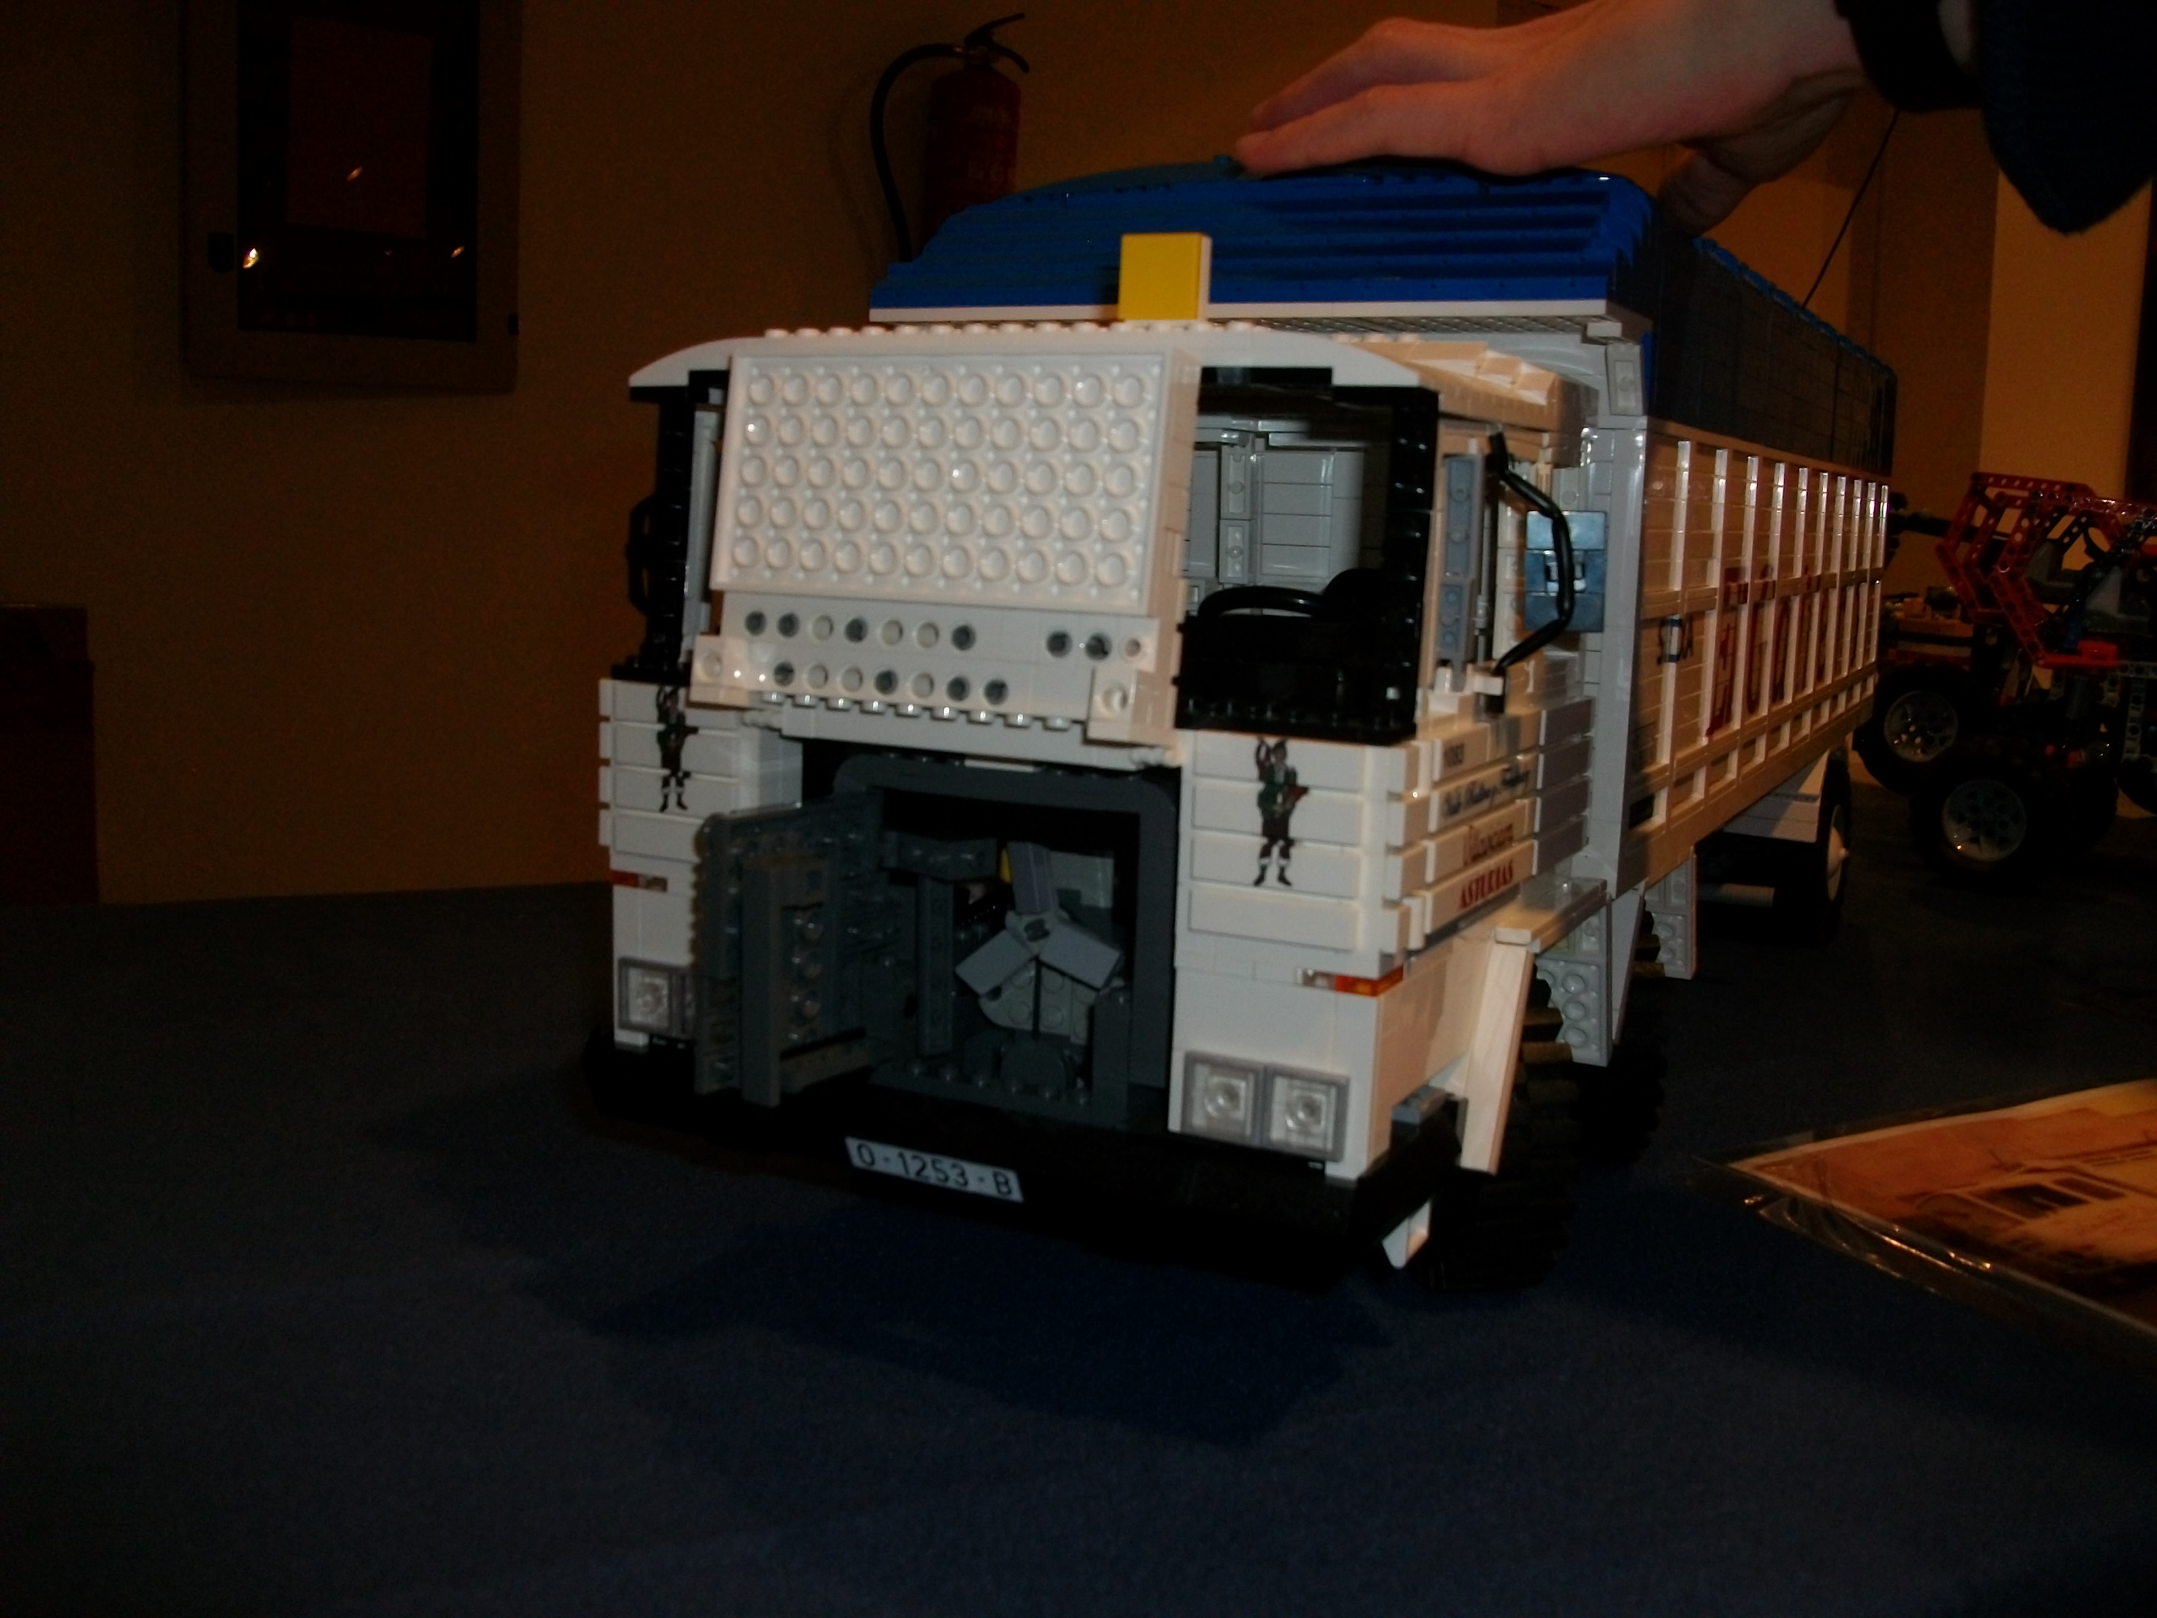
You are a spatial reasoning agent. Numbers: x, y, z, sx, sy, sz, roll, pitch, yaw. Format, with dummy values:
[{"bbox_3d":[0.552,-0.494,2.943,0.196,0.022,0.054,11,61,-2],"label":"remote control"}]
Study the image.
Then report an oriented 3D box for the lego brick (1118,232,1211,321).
[{"bbox_3d":[0.017,-0.099,0.372,0.016,0.016,0.007,6,10,27],"label":"lego brick"}]

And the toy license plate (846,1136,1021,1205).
[{"bbox_3d":[-0.029,0.073,0.403,0.040,0.008,0.002,6,10,27],"label":"toy license plate"}]

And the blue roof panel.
[{"bbox_3d":[0.172,-0.171,0.746,0.193,0.072,0.618,6,10,27],"label":"blue roof panel"}]

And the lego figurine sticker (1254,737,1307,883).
[{"bbox_3d":[0.037,0.001,0.364,0.011,0.027,0.001,6,10,27],"label":"lego figurine sticker"}]

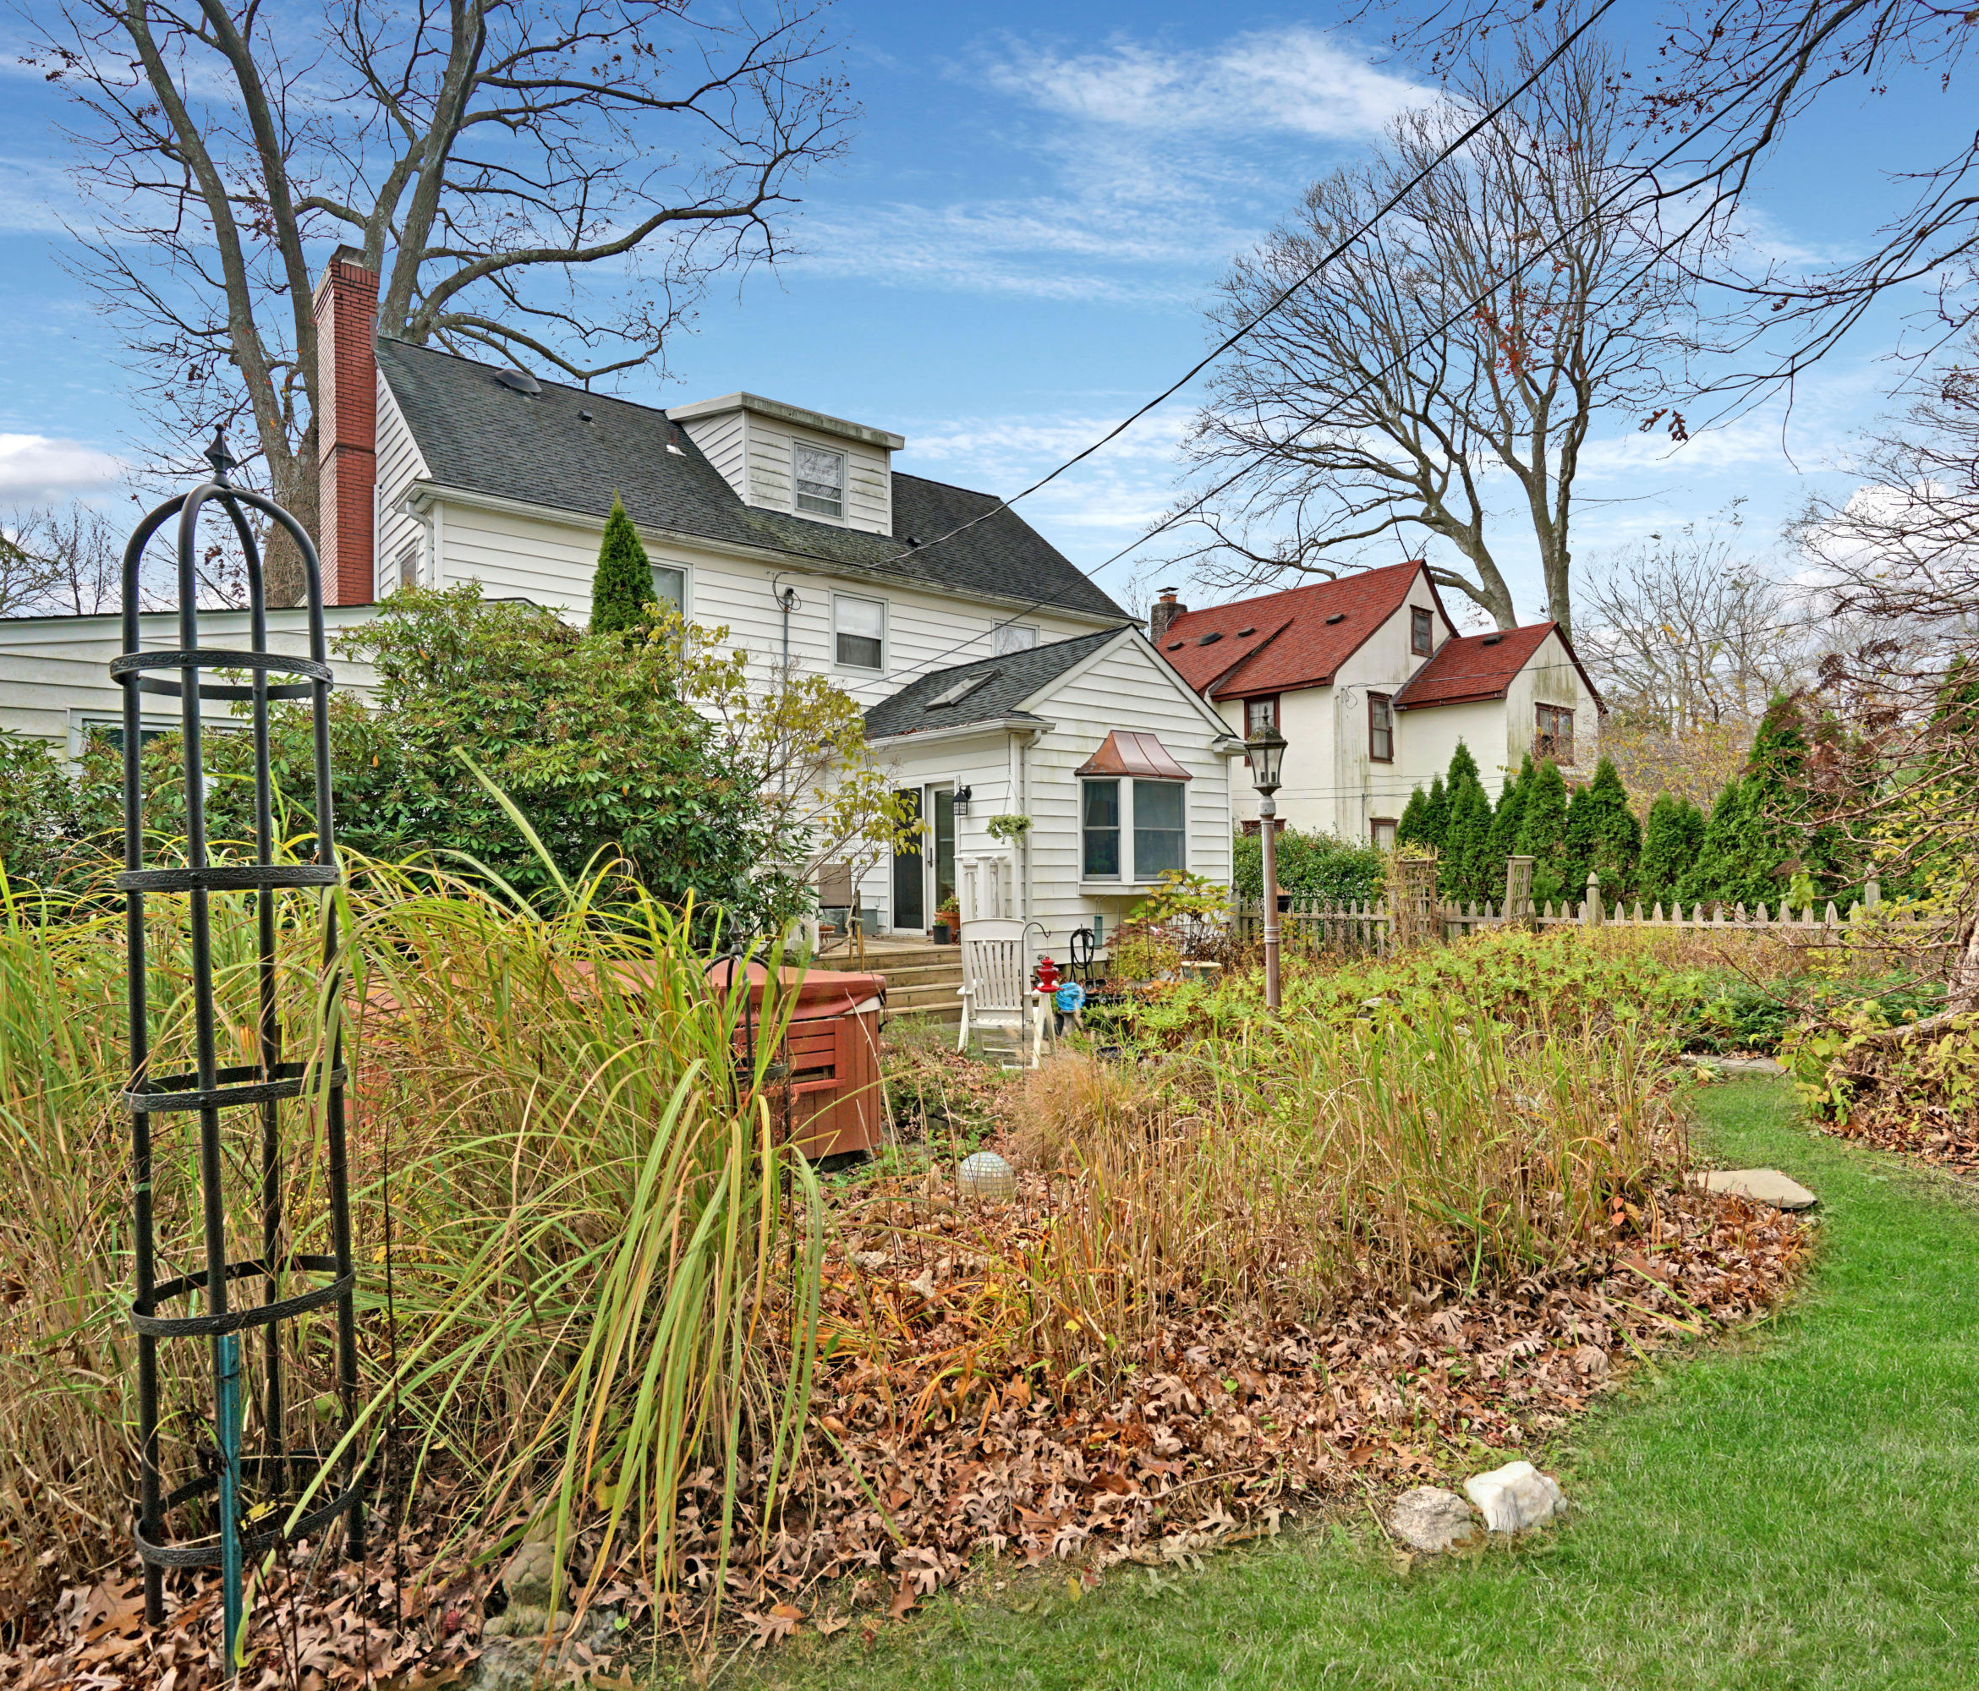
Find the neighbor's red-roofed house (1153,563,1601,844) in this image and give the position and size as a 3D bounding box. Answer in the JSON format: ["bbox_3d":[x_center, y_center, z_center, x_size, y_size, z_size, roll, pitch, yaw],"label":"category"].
[{"bbox_3d":[8.372,-2.575,29.000,8.500,9.650,11.200,0,-2,-40],"label":"neighbor's red-roofed house"}]

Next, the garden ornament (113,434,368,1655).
[{"bbox_3d":[-1.586,0.337,2.374,0.400,2.420,0.400,-2,-1,0],"label":"garden ornament"}]

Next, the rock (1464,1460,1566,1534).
[{"bbox_3d":[1.167,1.452,2.510,0.220,0.120,0.160,0,-1,-6],"label":"rock"}]

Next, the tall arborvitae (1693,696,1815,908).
[{"bbox_3d":[9.396,-0.019,13.762,1.391,3.701,1.391,-1,-1,0],"label":"tall arborvitae"}]

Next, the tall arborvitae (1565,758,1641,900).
[{"bbox_3d":[8.178,0.354,14.969,0.924,3.030,0.924,-1,-1,0],"label":"tall arborvitae"}]

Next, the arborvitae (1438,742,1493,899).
[{"bbox_3d":[6.881,0.209,16.266,0.804,3.400,0.804,-1,-1,0],"label":"arborvitae"}]

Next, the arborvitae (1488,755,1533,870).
[{"bbox_3d":[7.918,0.259,16.767,0.758,3.297,0.758,-1,-1,0],"label":"arborvitae"}]

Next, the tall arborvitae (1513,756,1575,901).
[{"bbox_3d":[7.610,0.332,15.369,0.790,3.102,0.790,-1,-1,0],"label":"tall arborvitae"}]

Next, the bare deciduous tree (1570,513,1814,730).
[{"bbox_3d":[26.400,-5.106,41.851,7.949,14.759,7.949,-1,-1,0],"label":"bare deciduous tree"}]

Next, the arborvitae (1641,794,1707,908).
[{"bbox_3d":[8.734,0.596,14.375,0.750,2.510,0.750,-1,-1,0],"label":"arborvitae"}]

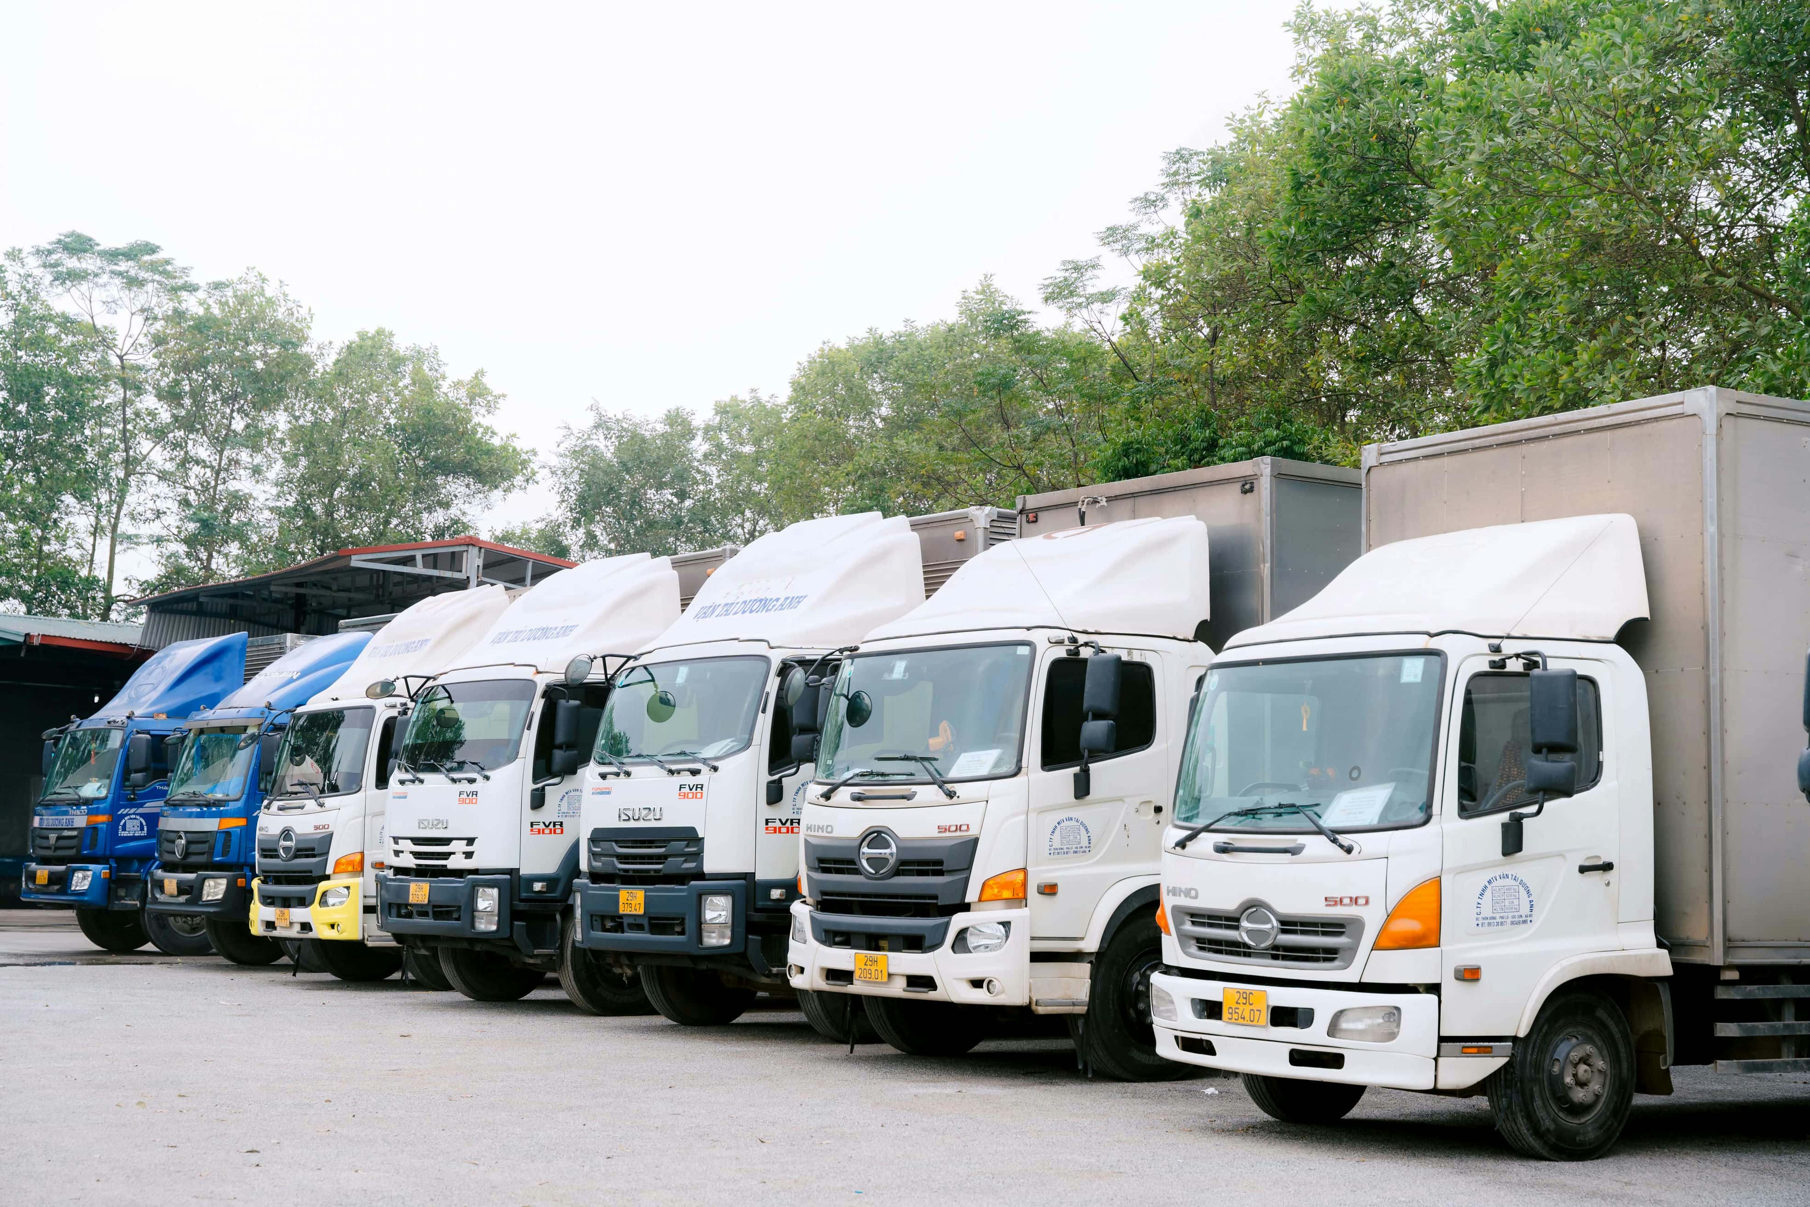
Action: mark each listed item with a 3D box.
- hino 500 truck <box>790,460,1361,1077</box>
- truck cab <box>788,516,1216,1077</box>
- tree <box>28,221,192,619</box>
[{"bbox_3d":[3.411,1.289,18.697,9.151,3.959,2.495,5,-7,-37],"label":"hino 500 truck"},{"bbox_3d":[0.571,1.213,16.518,2.000,3.565,2.444,5,-7,-37],"label":"truck cab"},{"bbox_3d":[-17.424,-0.823,55.273,3.583,14.619,3.583,1,-6,0],"label":"tree"}]

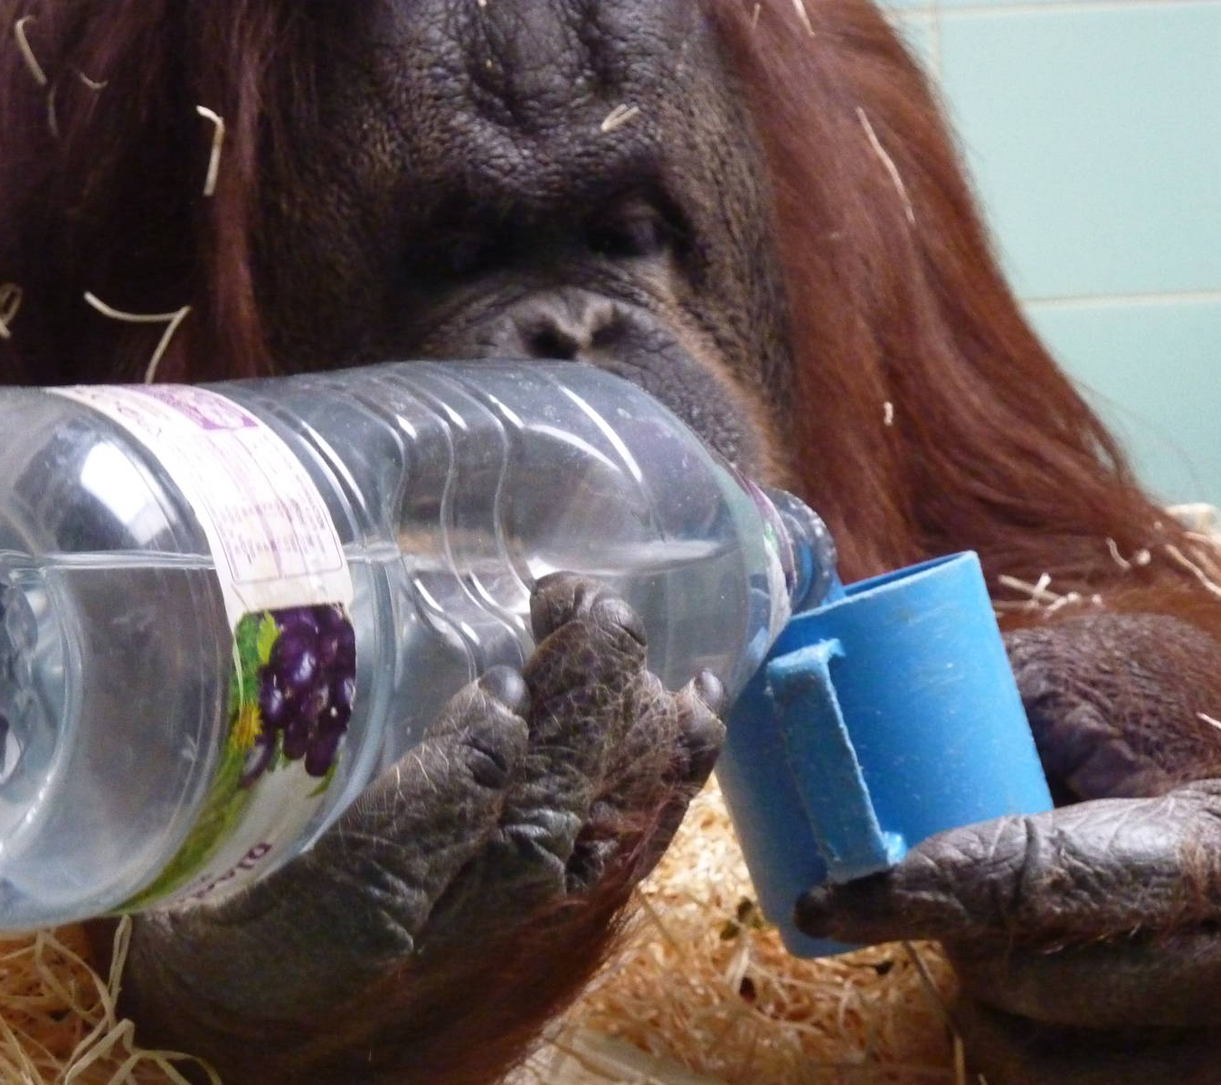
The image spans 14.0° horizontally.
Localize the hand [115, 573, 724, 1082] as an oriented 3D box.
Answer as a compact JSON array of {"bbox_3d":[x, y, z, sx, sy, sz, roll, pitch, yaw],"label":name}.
[{"bbox_3d":[-0.045,0.068,1.140,0.090,0.148,0.110,43,-6,-17],"label":"hand"}]

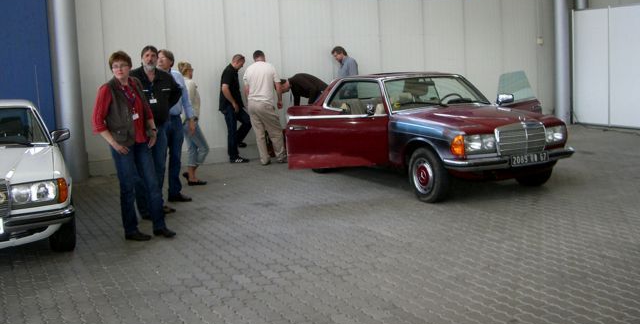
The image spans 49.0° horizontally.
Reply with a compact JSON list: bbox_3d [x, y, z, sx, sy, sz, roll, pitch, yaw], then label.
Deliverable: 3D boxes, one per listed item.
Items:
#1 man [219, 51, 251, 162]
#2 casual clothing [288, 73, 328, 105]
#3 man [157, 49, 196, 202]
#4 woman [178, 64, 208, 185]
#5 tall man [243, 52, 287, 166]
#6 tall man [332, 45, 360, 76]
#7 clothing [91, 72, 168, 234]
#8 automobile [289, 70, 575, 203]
[{"bbox_3d":[-1.404,-0.898,11.791,0.560,1.770,0.480,-1,8,12],"label":"man"},{"bbox_3d":[-0.172,-0.788,11.758,0.750,1.350,0.500,-3,8,-5],"label":"casual clothing"},{"bbox_3d":[-1.767,-0.438,8.452,0.540,1.790,0.420,-9,10,-38],"label":"man"},{"bbox_3d":[-1.768,-0.543,9.733,0.460,1.660,0.440,-5,8,-14],"label":"woman"},{"bbox_3d":[-0.921,-0.899,11.434,0.620,1.810,0.420,0,8,18],"label":"tall man"},{"bbox_3d":[0.431,-1.019,11.992,0.420,1.790,0.500,-6,8,-24],"label":"tall man"},{"bbox_3d":[-1.782,-0.033,6.580,0.600,1.480,0.420,-8,9,-33],"label":"clothing"},{"bbox_3d":[1.211,-0.495,9.296,1.820,1.400,4.640,-6,8,-25],"label":"automobile"}]

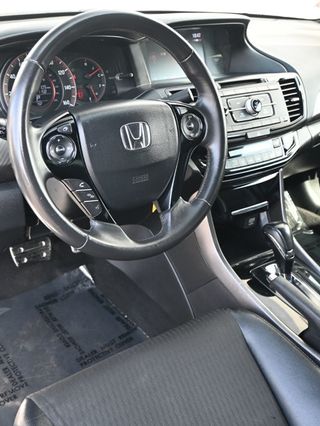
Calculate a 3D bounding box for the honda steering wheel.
[{"bbox_3d":[-0.059,-0.117,0.792,0.379,0.379,0.100,-16,10,-32],"label":"honda steering wheel"}]

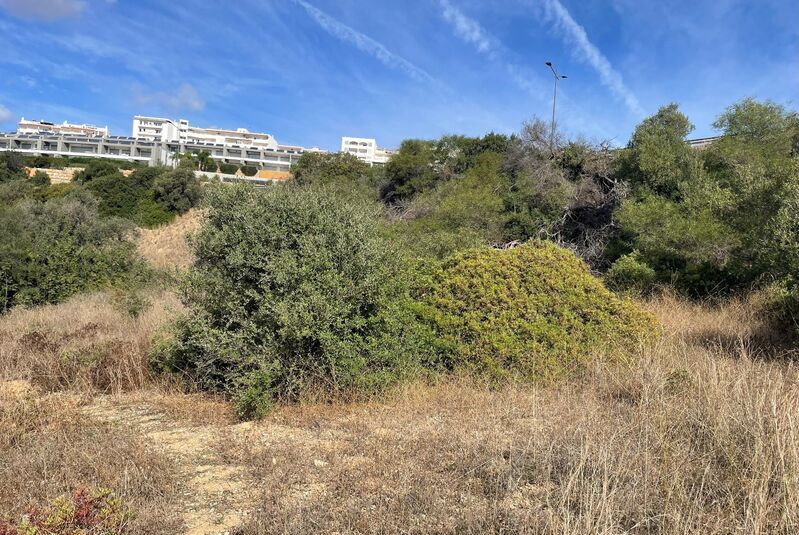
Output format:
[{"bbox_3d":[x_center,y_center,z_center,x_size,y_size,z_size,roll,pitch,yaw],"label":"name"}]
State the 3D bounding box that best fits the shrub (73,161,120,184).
[{"bbox_3d":[-48.133,-14.962,95.000,6.100,3.700,4.800,2,4,-11],"label":"shrub"}]

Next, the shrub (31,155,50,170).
[{"bbox_3d":[-74.792,-21.771,125.000,3.600,3.300,3.100,2,4,-11],"label":"shrub"}]

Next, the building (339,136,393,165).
[{"bbox_3d":[-12.000,-43.312,225.000,19.000,12.000,13.000,3,4,-7],"label":"building"}]

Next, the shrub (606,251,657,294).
[{"bbox_3d":[5.104,0.132,13.200,0.980,0.980,0.900,3,4,0],"label":"shrub"}]

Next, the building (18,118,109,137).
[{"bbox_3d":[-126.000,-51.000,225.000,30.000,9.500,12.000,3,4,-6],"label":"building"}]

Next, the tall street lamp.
[{"bbox_3d":[11.737,-10.725,45.000,0.600,9.600,4.000,4,4,15],"label":"tall street lamp"}]

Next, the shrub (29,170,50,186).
[{"bbox_3d":[-63.000,-15.487,105.000,3.300,2.800,2.800,2,4,-11],"label":"shrub"}]

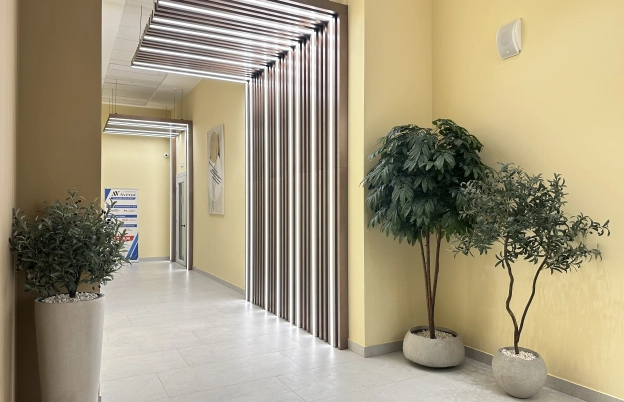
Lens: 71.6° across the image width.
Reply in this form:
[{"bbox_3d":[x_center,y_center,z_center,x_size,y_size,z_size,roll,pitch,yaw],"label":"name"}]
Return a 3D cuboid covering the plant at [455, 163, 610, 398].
[{"bbox_3d":[1.664,0.627,3.438,0.795,1.892,1.208,0,-1,-28],"label":"plant"}]

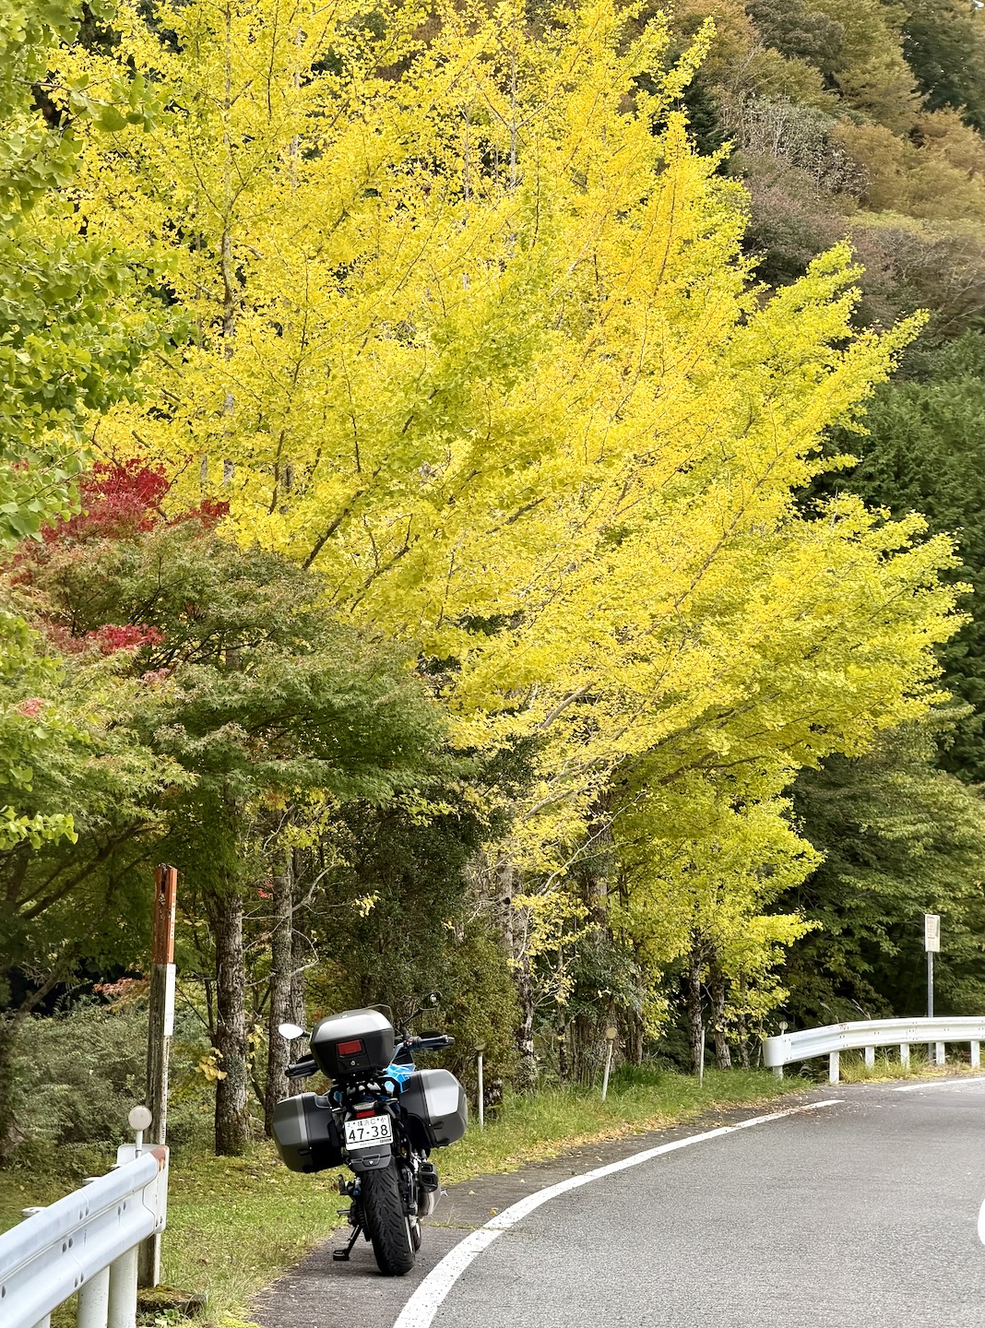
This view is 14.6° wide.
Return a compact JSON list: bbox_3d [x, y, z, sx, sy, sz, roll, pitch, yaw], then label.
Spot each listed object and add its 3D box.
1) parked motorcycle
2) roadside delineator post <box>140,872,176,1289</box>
[{"bbox_3d":[-0.577,2.480,20.290,0.980,1.390,2.180,-10,-5,1],"label":"parked motorcycle"},{"bbox_3d":[-1.526,1.898,17.500,0.078,1.951,0.078,1,-4,13],"label":"roadside delineator post"}]

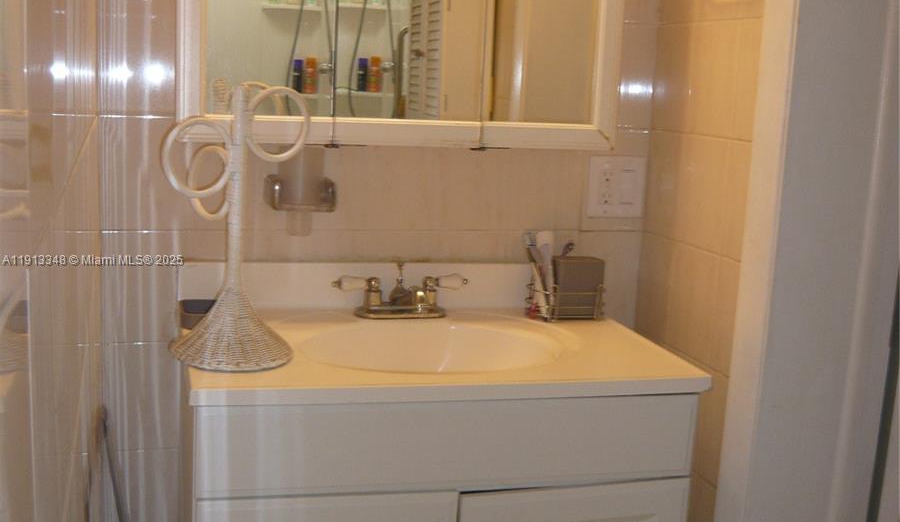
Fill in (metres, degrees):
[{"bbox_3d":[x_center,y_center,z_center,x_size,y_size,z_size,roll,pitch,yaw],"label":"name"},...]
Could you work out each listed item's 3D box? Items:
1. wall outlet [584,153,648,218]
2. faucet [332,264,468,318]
[{"bbox_3d":[0.328,-0.144,1.901,0.117,0.117,0.012,0,10,-14],"label":"wall outlet"},{"bbox_3d":[-0.078,0.061,1.729,0.252,0.094,0.144,0,10,-14],"label":"faucet"}]

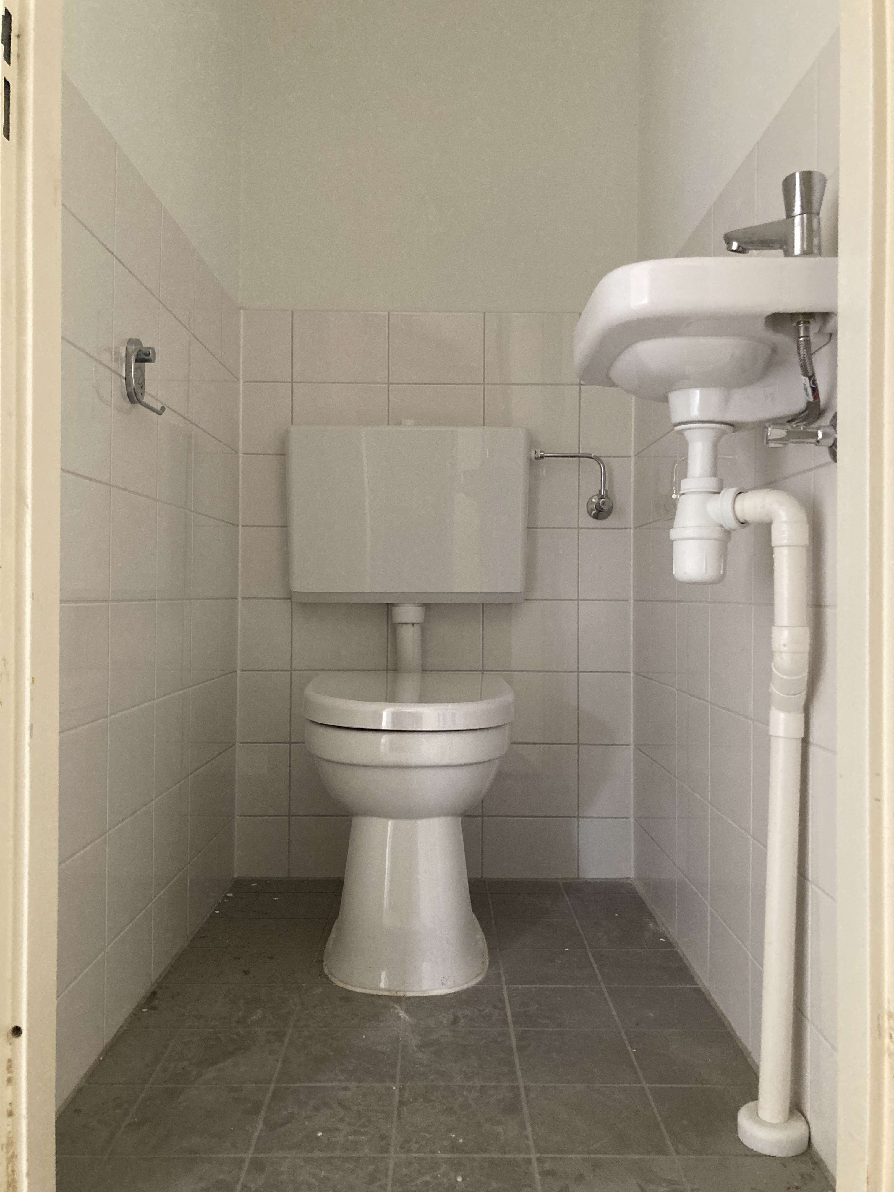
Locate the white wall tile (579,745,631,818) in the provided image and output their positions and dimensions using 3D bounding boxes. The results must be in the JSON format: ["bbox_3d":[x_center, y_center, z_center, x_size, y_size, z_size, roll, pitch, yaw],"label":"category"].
[{"bbox_3d":[0.334,0.390,2.038,0.114,0.148,0.010,0,0,0],"label":"white wall tile"}]

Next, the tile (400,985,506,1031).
[{"bbox_3d":[0.014,0.597,1.392,0.148,0.010,0.148,0,0,0],"label":"tile"}]

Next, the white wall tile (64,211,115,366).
[{"bbox_3d":[-0.442,-0.373,1.159,0.010,0.148,0.202,0,0,0],"label":"white wall tile"}]

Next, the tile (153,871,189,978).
[{"bbox_3d":[-0.448,0.525,1.552,0.010,0.127,0.194,0,0,0],"label":"tile"}]

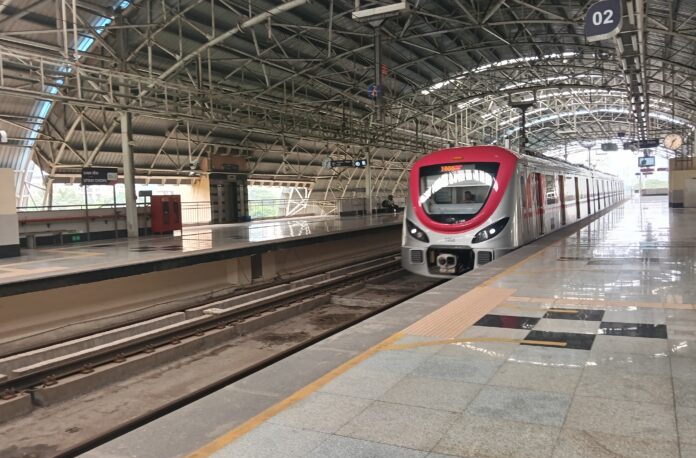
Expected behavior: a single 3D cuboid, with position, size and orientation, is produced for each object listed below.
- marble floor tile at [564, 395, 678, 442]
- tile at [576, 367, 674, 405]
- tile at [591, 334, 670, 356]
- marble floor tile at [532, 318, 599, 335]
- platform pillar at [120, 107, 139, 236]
[{"bbox_3d":[1.684,1.184,3.356,0.600,0.020,0.600,-1,4,29],"label":"marble floor tile"},{"bbox_3d":[1.974,1.144,3.879,0.600,0.020,0.600,-1,4,29],"label":"tile"},{"bbox_3d":[2.555,1.064,4.926,0.600,0.020,0.600,-1,4,29],"label":"tile"},{"bbox_3d":[2.321,1.029,5.741,0.600,0.020,0.600,-1,4,29],"label":"marble floor tile"},{"bbox_3d":[-9.661,-2.409,24.064,0.350,5.600,0.290,-1,4,29],"label":"platform pillar"}]

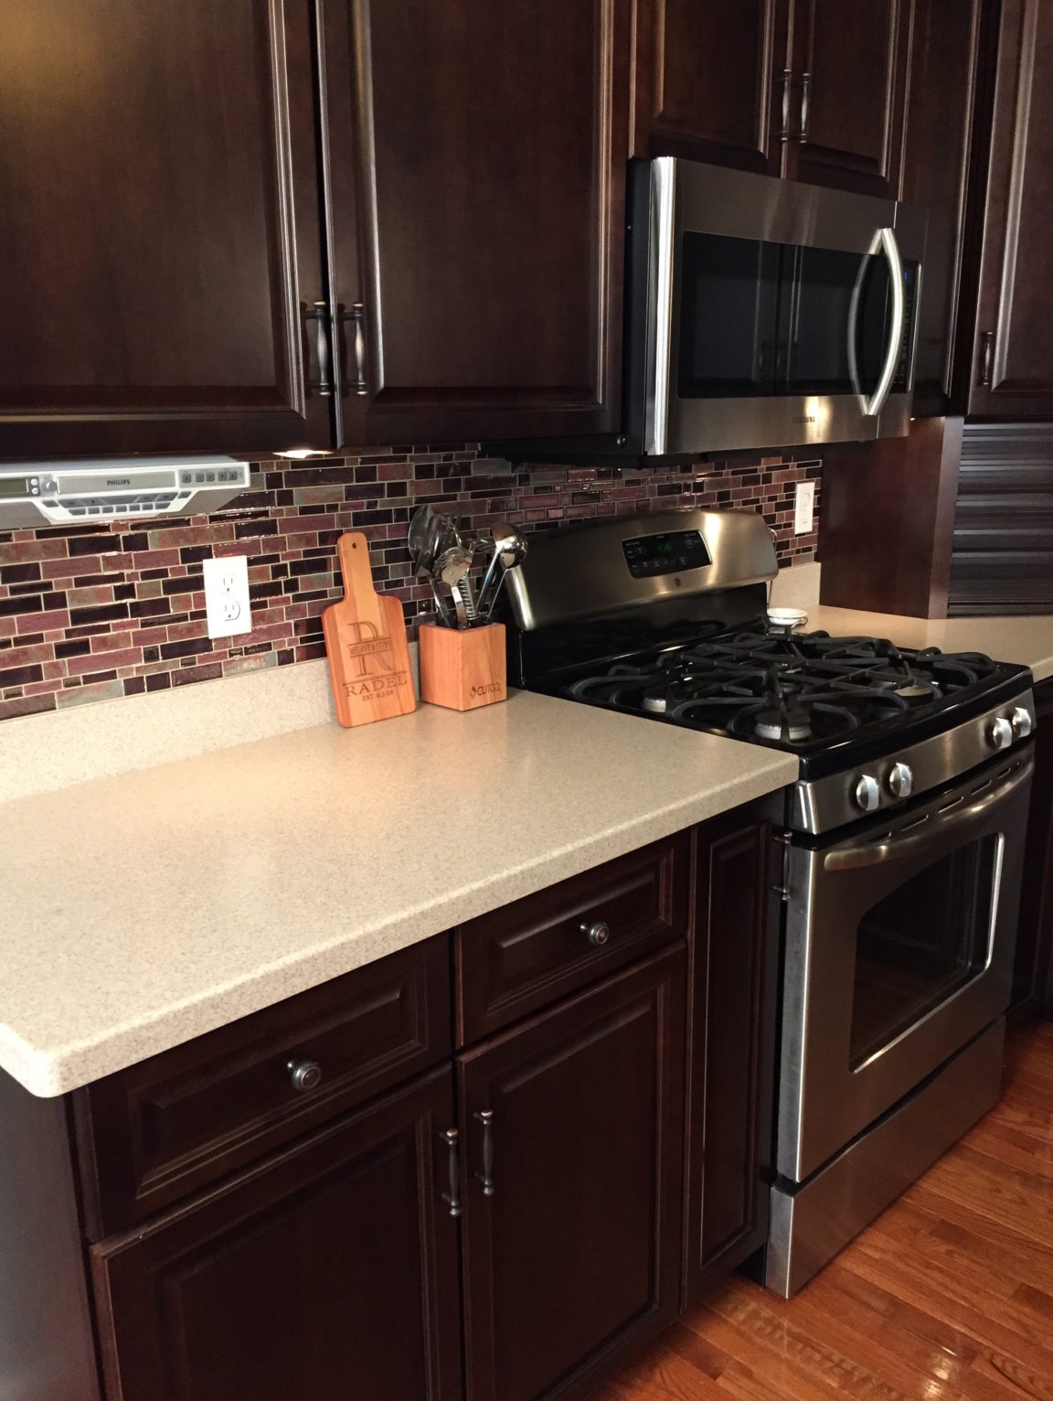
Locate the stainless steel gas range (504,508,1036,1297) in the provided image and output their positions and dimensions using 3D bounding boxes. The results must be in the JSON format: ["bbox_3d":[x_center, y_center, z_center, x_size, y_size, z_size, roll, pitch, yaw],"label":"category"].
[{"bbox_3d":[0.470,0.271,2.196,0.758,1.190,0.710,-15,20,-43],"label":"stainless steel gas range"}]

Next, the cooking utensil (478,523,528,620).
[{"bbox_3d":[-0.067,-0.152,1.992,0.070,0.295,0.070,14,-6,44],"label":"cooking utensil"}]

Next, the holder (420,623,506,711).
[{"bbox_3d":[-0.102,-0.063,1.978,0.103,0.128,0.103,-15,20,-43],"label":"holder"}]

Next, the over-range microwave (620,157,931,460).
[{"bbox_3d":[0.345,-0.656,2.080,0.757,0.428,0.420,-15,20,-43],"label":"over-range microwave"}]

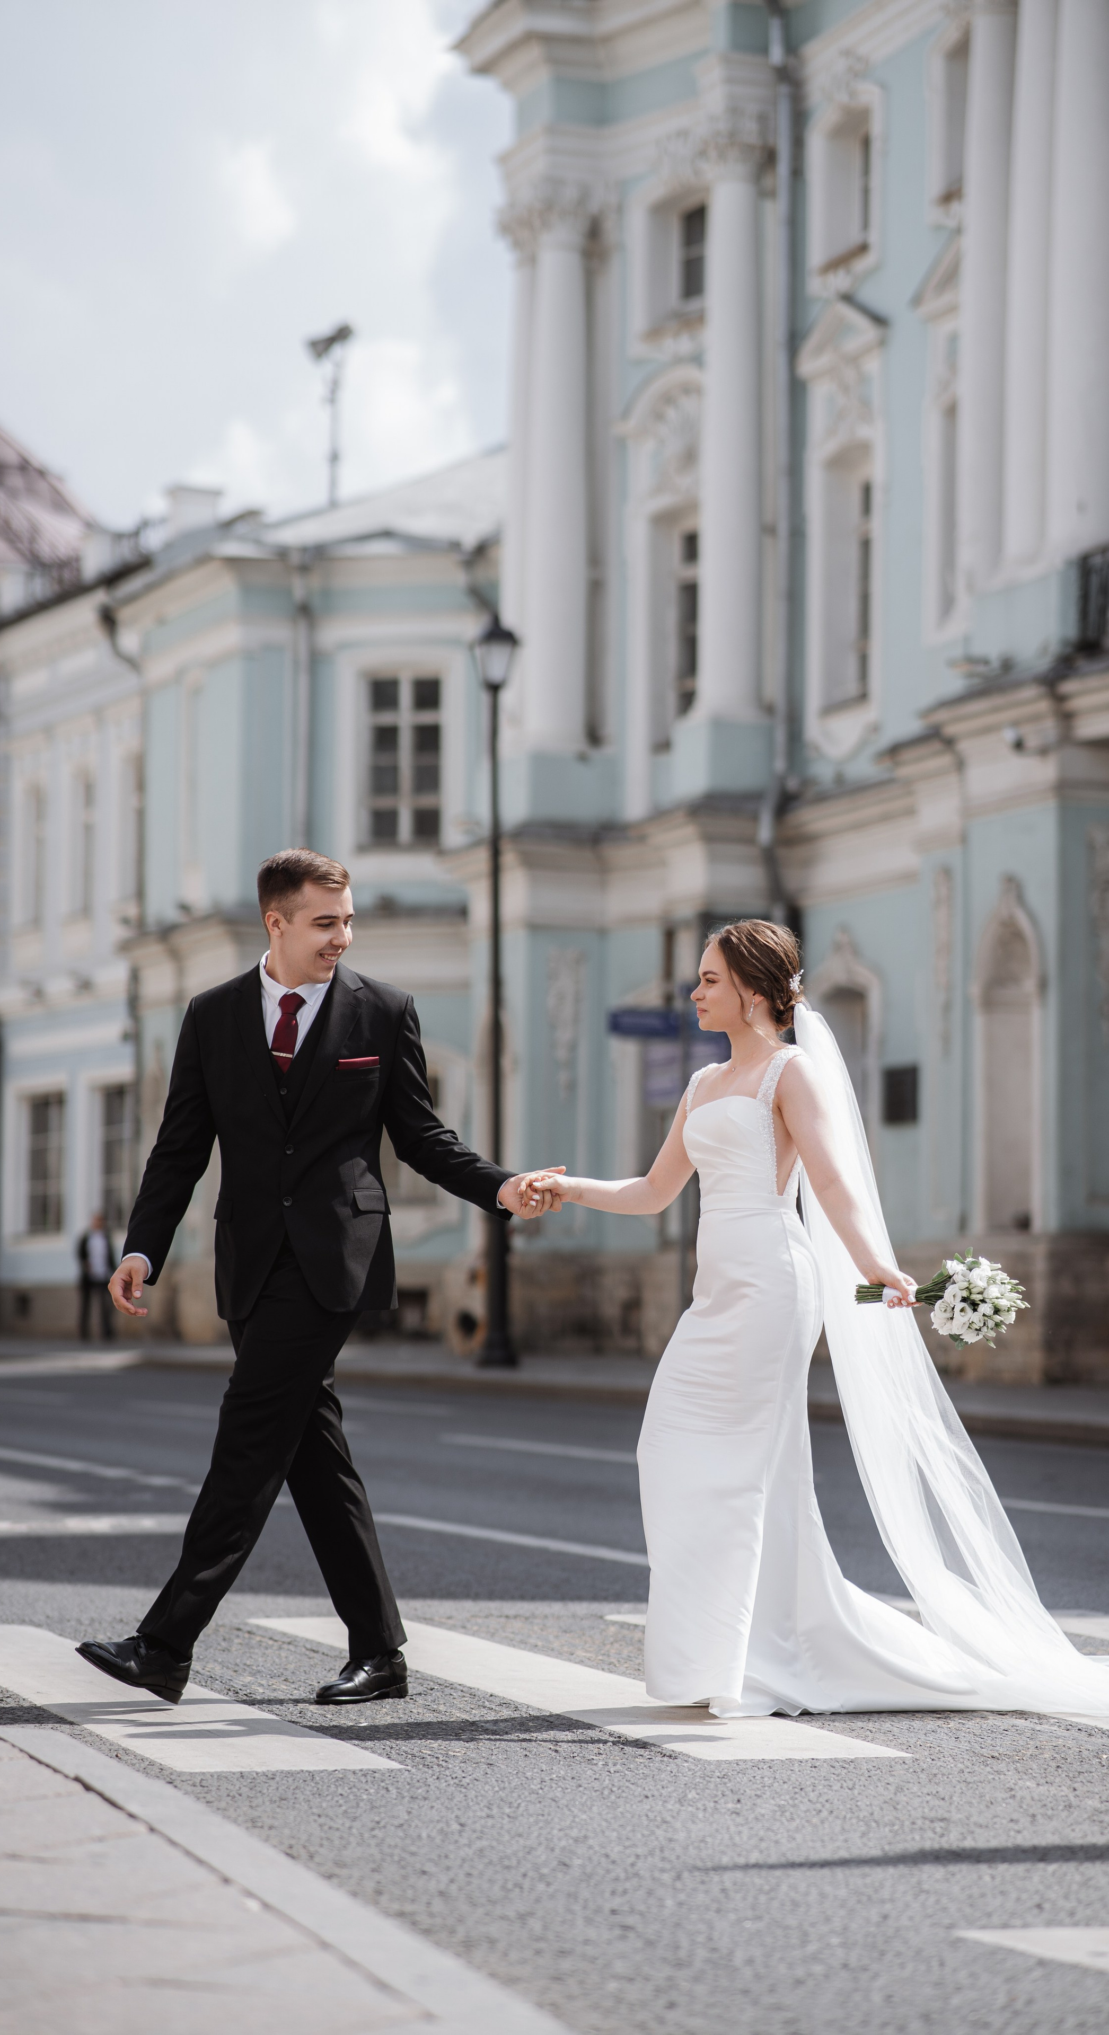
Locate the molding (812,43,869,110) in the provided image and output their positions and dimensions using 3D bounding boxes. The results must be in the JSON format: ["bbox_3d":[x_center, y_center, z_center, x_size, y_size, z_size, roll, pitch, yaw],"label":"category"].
[{"bbox_3d":[2.882,-9.478,48.408,0.220,0.550,1.100,2,-3,-18],"label":"molding"}]

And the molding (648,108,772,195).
[{"bbox_3d":[1.646,-9.092,50.590,0.950,0.800,1.000,2,-3,-18],"label":"molding"}]

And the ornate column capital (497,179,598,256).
[{"bbox_3d":[-0.083,-8.931,53.685,0.880,0.760,0.900,2,-3,-18],"label":"ornate column capital"}]

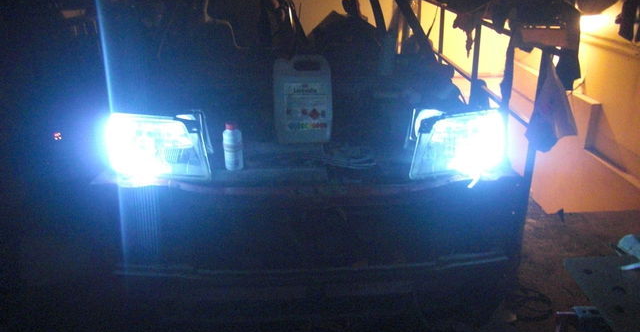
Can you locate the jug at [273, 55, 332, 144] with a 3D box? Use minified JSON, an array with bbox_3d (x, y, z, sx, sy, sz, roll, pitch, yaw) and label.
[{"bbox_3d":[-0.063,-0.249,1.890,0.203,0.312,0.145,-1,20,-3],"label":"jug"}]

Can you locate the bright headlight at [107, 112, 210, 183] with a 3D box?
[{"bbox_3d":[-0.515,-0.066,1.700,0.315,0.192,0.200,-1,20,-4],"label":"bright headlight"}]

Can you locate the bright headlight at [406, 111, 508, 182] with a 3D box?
[{"bbox_3d":[0.455,-0.077,1.750,0.315,0.192,0.200,-1,20,-4],"label":"bright headlight"}]

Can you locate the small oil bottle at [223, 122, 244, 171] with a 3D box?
[{"bbox_3d":[-0.275,-0.062,1.650,0.062,0.152,0.062,-1,20,-3],"label":"small oil bottle"}]

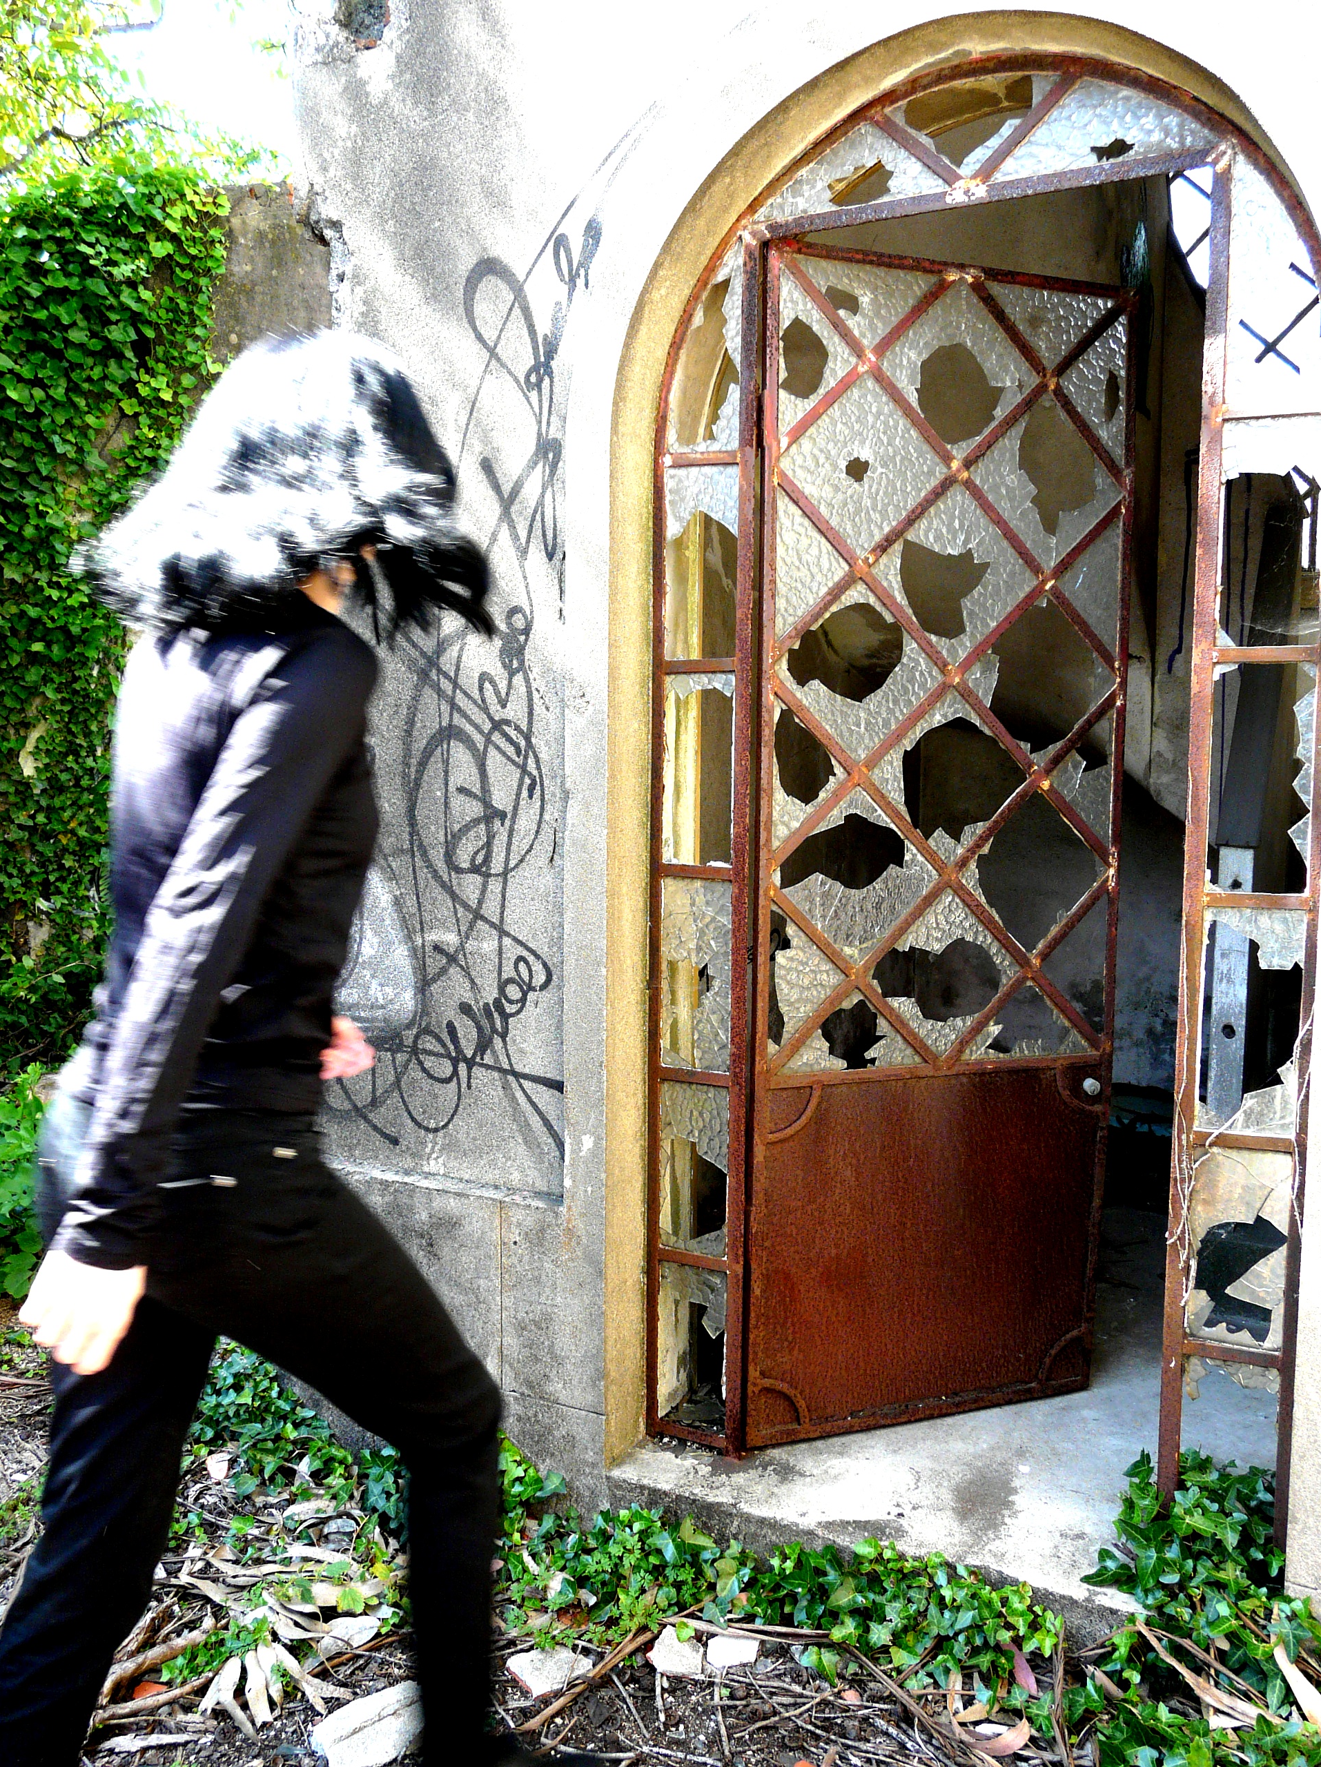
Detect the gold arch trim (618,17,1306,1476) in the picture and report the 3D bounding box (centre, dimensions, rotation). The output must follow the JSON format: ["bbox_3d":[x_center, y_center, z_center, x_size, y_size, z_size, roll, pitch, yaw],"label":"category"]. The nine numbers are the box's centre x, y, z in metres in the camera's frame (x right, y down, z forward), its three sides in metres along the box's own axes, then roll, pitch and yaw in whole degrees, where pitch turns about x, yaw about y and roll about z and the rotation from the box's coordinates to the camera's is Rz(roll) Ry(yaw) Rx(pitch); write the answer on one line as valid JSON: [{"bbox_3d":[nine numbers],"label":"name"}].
[{"bbox_3d":[0.410,-0.096,2.102,1.030,2.172,0.154,3,6,27],"label":"gold arch trim"}]

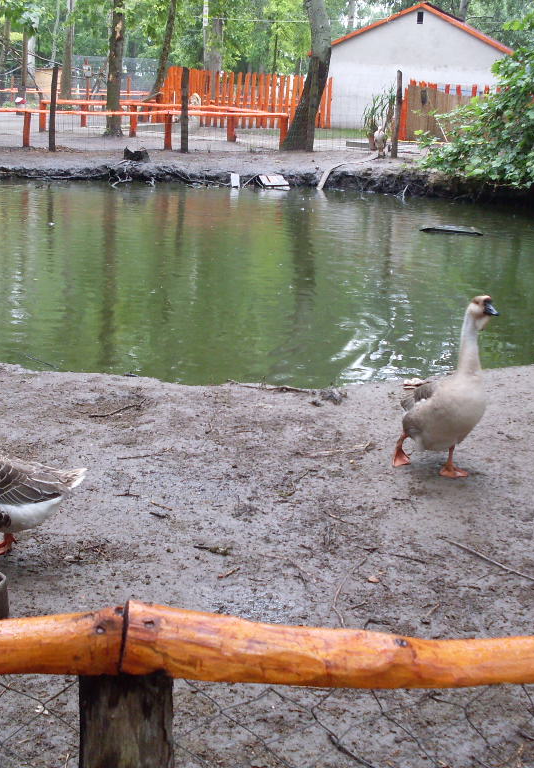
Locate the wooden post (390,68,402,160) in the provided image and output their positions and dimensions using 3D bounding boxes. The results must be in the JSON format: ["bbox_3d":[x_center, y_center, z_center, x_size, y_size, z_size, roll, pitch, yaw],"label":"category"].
[{"bbox_3d":[3.003,-6.142,25.610,0.161,1.930,0.161,3,15,0],"label":"wooden post"}]

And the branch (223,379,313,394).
[{"bbox_3d":[0.015,-0.003,6.255,0.506,0.050,0.090,7,16,16],"label":"branch"}]

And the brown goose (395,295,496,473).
[{"bbox_3d":[0.768,-0.011,4.835,0.320,0.773,0.620,-9,19,-38],"label":"brown goose"}]

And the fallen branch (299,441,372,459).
[{"bbox_3d":[0.320,0.286,5.075,0.413,0.030,0.050,-9,18,-33],"label":"fallen branch"}]

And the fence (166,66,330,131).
[{"bbox_3d":[-0.548,-9.059,35.784,5.478,1.654,0.120,-1,16,-13],"label":"fence"}]

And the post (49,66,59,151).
[{"bbox_3d":[-4.236,-5.496,22.457,0.131,1.677,0.131,5,15,-1],"label":"post"}]

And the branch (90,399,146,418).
[{"bbox_3d":[-0.723,0.110,5.647,0.067,0.030,0.409,12,19,36],"label":"branch"}]

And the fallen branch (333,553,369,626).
[{"bbox_3d":[0.267,0.663,3.699,0.070,0.025,0.563,4,16,12],"label":"fallen branch"}]

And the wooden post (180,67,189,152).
[{"bbox_3d":[-1.768,-5.995,24.587,0.144,1.788,0.144,3,15,0],"label":"wooden post"}]

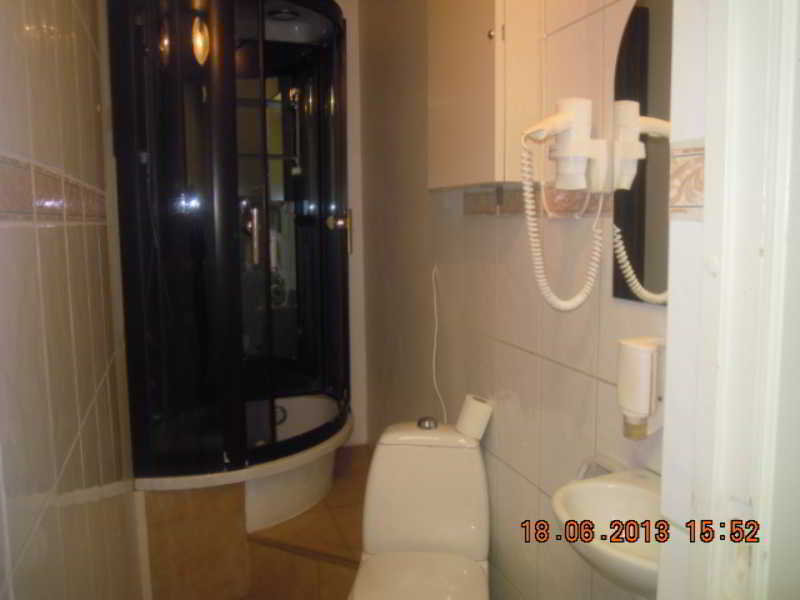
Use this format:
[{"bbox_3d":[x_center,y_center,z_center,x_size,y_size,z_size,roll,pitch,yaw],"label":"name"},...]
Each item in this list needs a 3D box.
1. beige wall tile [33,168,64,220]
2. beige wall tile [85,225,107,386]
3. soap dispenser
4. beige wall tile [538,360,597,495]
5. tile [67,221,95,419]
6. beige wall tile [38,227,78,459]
[{"bbox_3d":[-0.443,-0.129,0.809,0.010,0.067,0.200,-3,8,-19],"label":"beige wall tile"},{"bbox_3d":[-0.570,0.005,1.208,0.010,0.300,0.200,-3,8,-19],"label":"beige wall tile"},{"bbox_3d":[0.394,0.147,1.046,0.070,0.159,0.065,-3,8,-19],"label":"soap dispenser"},{"bbox_3d":[0.345,0.282,1.339,0.010,0.300,0.200,-3,8,-19],"label":"beige wall tile"},{"bbox_3d":[-0.505,0.029,1.020,0.010,0.300,0.200,-3,8,-19],"label":"tile"},{"bbox_3d":[-0.441,0.052,0.832,0.010,0.300,0.200,-3,8,-19],"label":"beige wall tile"}]

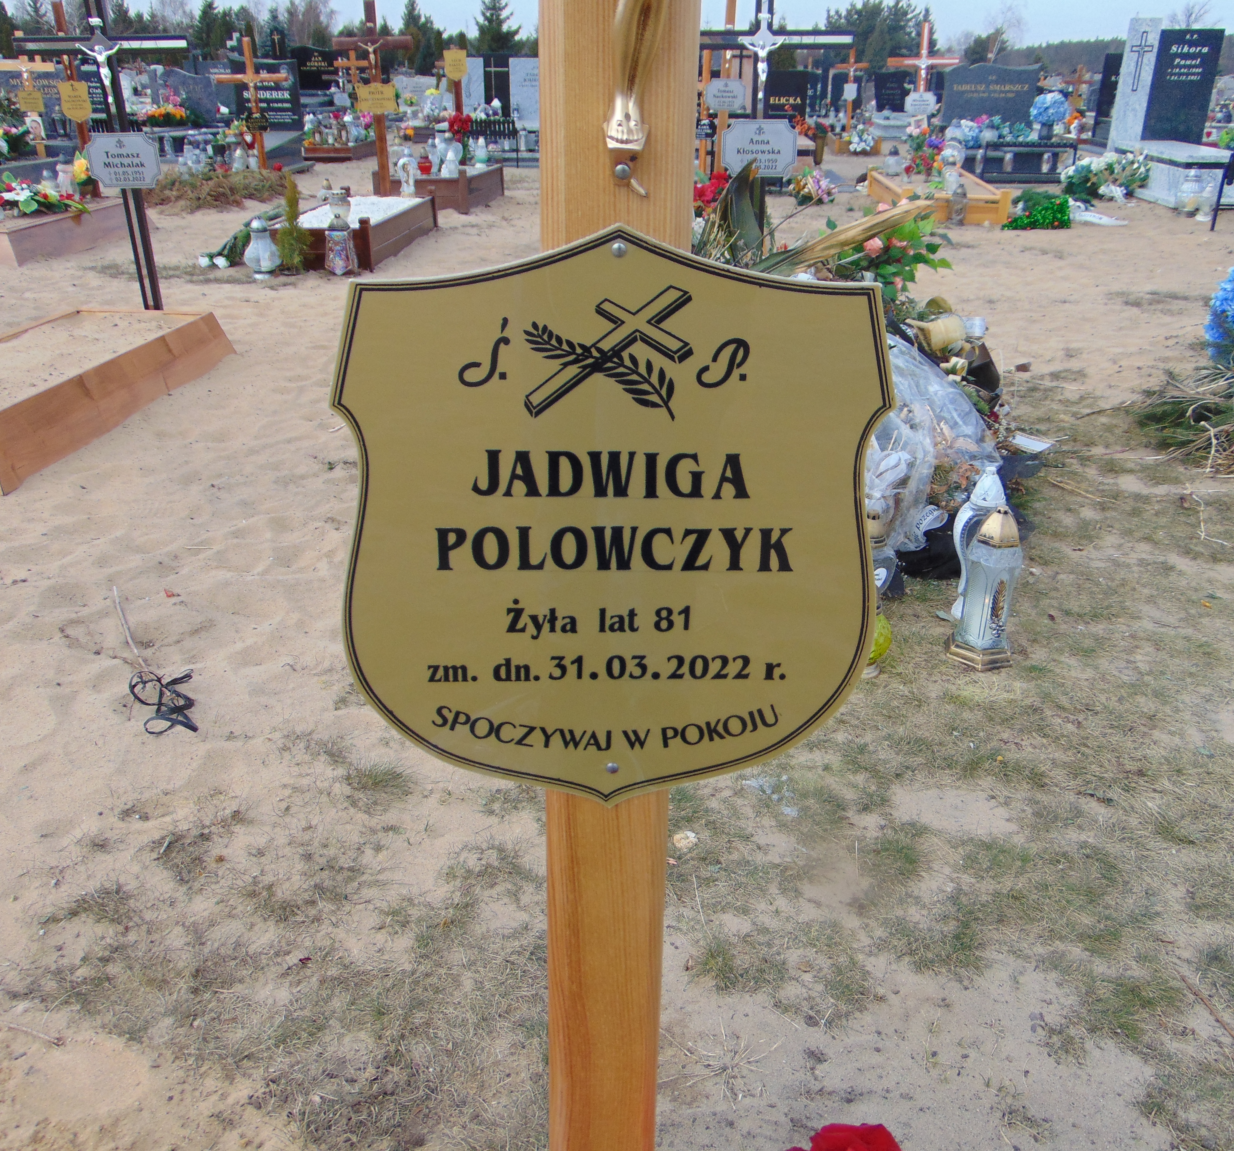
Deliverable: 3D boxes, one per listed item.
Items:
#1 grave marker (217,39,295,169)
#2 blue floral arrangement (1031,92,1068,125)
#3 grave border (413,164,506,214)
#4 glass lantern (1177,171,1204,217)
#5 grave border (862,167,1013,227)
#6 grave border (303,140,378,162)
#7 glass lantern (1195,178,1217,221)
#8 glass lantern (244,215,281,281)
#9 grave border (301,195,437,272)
[{"bbox_3d":[-3.638,-4.680,11.200,0.731,1.357,0.090,3,26,5],"label":"grave marker"},{"bbox_3d":[4.356,-4.706,11.169,0.379,0.343,0.341,9,27,18],"label":"blue floral arrangement"},{"bbox_3d":[-1.501,-3.371,9.537,0.786,0.315,1.202,4,26,9],"label":"grave border"},{"bbox_3d":[4.753,-3.150,9.118,0.196,0.376,0.196,3,26,5],"label":"glass lantern"},{"bbox_3d":[2.740,-3.317,9.605,0.860,0.262,1.950,2,25,4],"label":"grave border"},{"bbox_3d":[-3.525,-5.529,14.375,0.640,0.175,1.400,3,26,5],"label":"grave border"},{"bbox_3d":[4.747,-3.007,8.895,0.153,0.309,0.153,3,26,5],"label":"glass lantern"},{"bbox_3d":[-2.163,-1.987,6.697,0.222,0.350,0.222,3,26,5],"label":"glass lantern"},{"bbox_3d":[-1.747,-2.359,7.440,0.676,0.301,1.645,2,26,5],"label":"grave border"}]

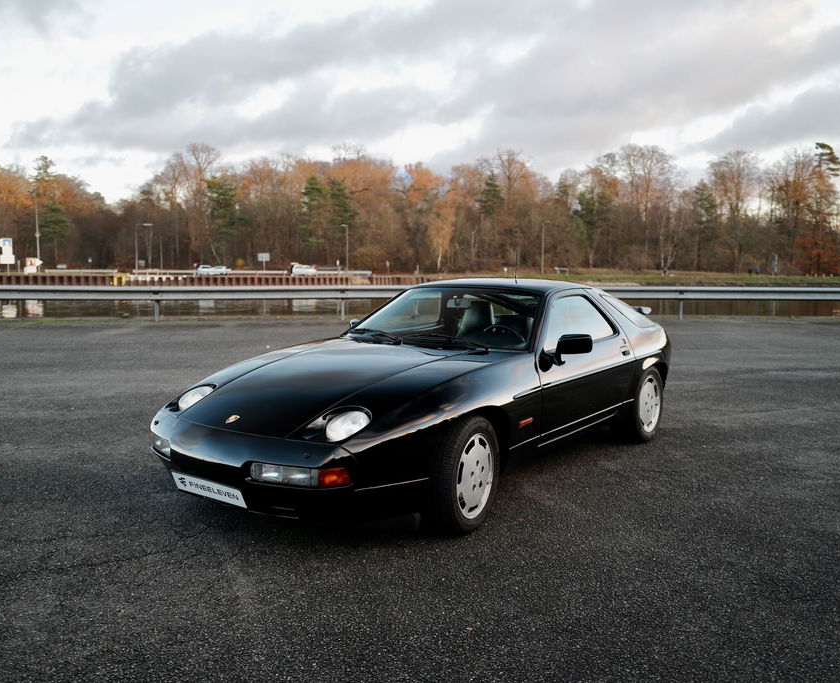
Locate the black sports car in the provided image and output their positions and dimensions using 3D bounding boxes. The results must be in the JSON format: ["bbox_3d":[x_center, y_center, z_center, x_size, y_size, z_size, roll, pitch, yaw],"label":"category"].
[{"bbox_3d":[0.344,0.210,5.550,1.870,1.280,4.520,4,7,36],"label":"black sports car"}]

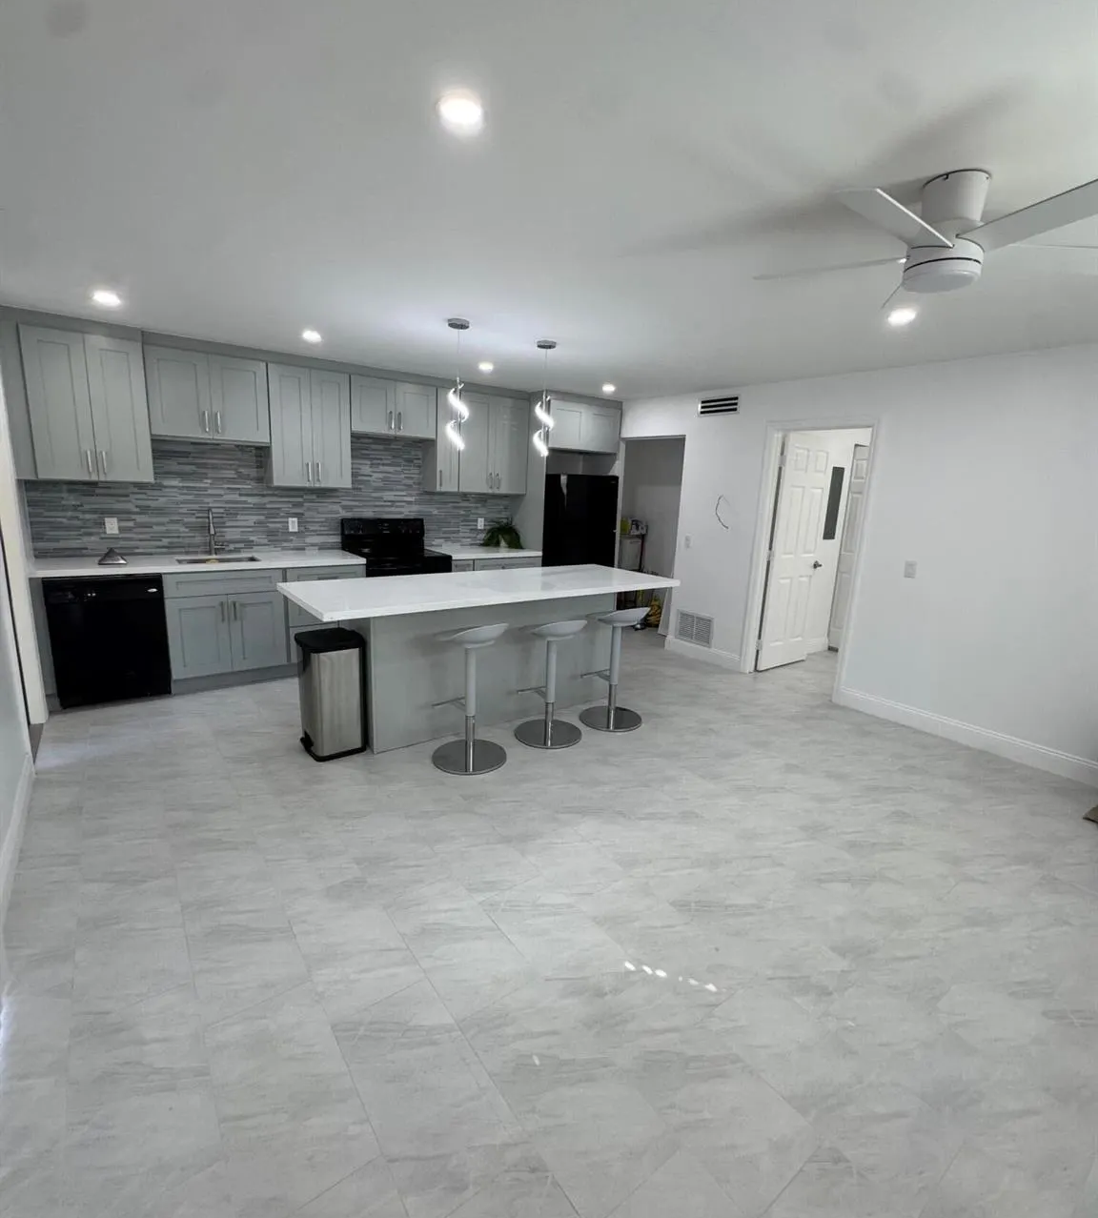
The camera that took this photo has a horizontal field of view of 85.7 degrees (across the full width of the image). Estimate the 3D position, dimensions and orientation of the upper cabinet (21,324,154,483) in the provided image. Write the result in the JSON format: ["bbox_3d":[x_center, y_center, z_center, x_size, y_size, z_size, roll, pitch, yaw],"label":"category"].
[{"bbox_3d":[-3.072,-1.329,3.972,0.624,0.910,0.325,-6,15,-36],"label":"upper cabinet"}]

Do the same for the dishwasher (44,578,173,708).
[{"bbox_3d":[-3.048,0.154,4.137,0.610,0.856,0.610,-6,15,-35],"label":"dishwasher"}]

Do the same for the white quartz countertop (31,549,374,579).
[{"bbox_3d":[-2.491,-0.352,4.415,2.048,0.040,0.680,-6,15,-36],"label":"white quartz countertop"}]

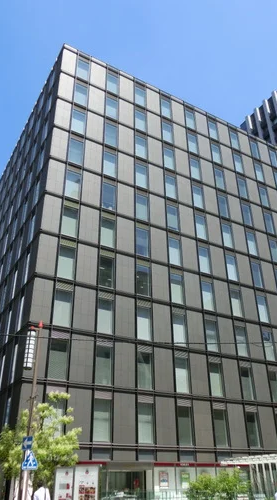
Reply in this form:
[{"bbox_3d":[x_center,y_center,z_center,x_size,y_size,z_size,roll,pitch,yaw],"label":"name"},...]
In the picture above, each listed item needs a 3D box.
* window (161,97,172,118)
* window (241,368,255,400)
[{"bbox_3d":[3.311,-16.651,49.489,1.280,2.860,0.150,15,-33,-26],"label":"window"},{"bbox_3d":[9.938,12.222,38.450,1.380,2.840,0.180,15,-33,-26],"label":"window"}]

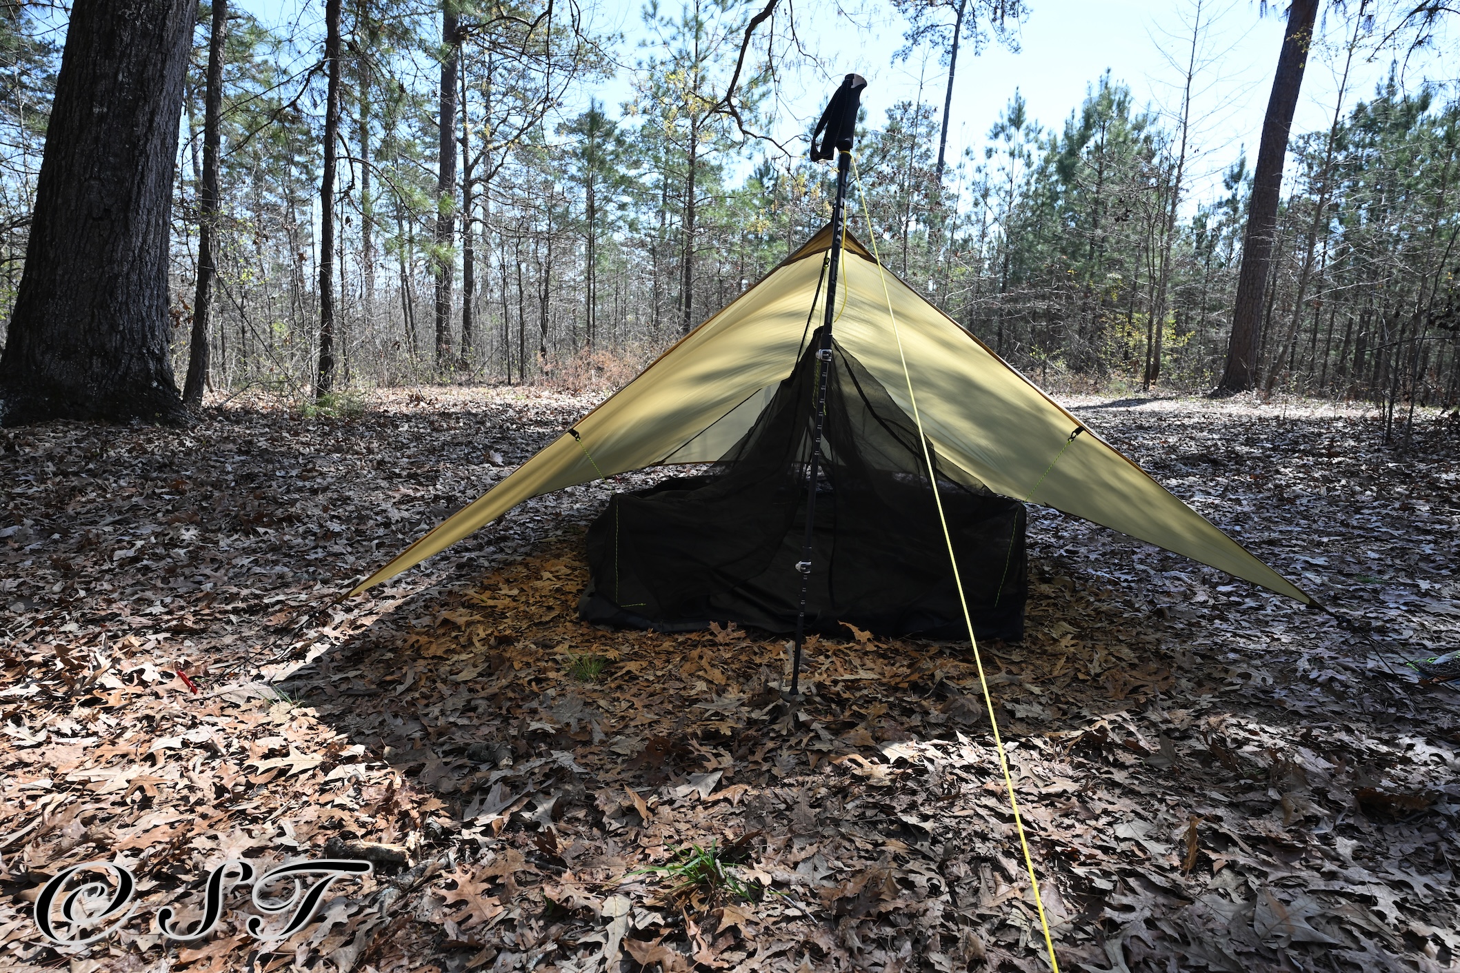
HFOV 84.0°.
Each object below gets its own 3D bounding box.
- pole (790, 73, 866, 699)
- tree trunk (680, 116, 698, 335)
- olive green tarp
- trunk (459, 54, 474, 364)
[{"bbox_3d":[0.159,-0.150,1.536,0.092,1.202,0.065,6,7,8],"label":"pole"},{"bbox_3d":[-0.806,-4.837,16.570,0.180,5.205,0.180,2,10,0],"label":"tree trunk"},{"bbox_3d":[0.247,-0.277,2.842,2.089,0.859,2.538,2,10,1],"label":"olive green tarp"},{"bbox_3d":[-4.922,-4.968,15.026,0.240,5.745,0.240,2,10,0],"label":"trunk"}]

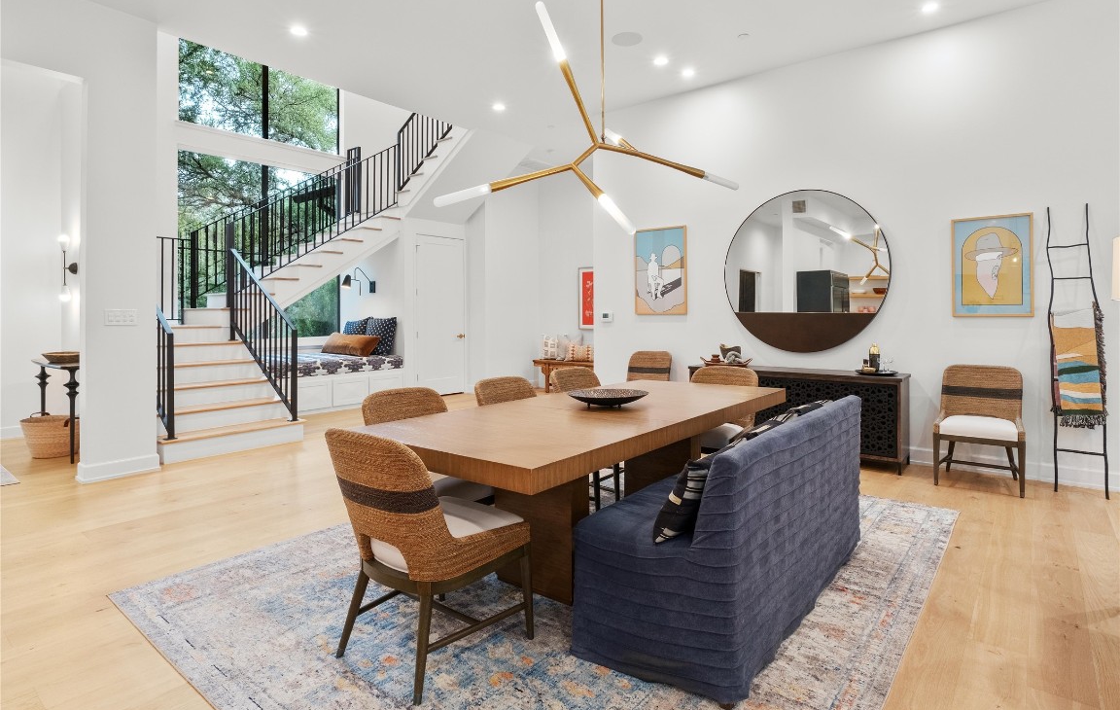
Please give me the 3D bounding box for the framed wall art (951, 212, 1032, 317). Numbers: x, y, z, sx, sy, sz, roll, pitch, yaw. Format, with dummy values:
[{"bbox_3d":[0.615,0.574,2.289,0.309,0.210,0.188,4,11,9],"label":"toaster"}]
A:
[{"bbox_3d":[3.327,-0.677,4.563,0.515,0.790,0.030,2,2,39],"label":"framed wall art"}]

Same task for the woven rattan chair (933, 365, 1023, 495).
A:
[{"bbox_3d":[3.161,0.530,4.426,0.530,0.865,0.600,3,5,38],"label":"woven rattan chair"}]

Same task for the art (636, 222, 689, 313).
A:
[{"bbox_3d":[1.068,-0.890,6.313,0.610,0.910,0.040,3,5,38],"label":"art"}]

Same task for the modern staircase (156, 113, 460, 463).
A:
[{"bbox_3d":[-3.098,-1.425,7.544,2.700,4.000,2.900,3,5,38],"label":"modern staircase"}]

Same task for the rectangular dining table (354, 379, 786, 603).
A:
[{"bbox_3d":[0.299,0.660,3.303,1.070,0.760,2.630,3,5,38],"label":"rectangular dining table"}]

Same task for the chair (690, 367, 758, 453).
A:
[{"bbox_3d":[1.085,0.523,4.230,0.520,0.845,0.600,1,2,34],"label":"chair"}]

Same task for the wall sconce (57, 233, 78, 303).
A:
[{"bbox_3d":[-4.810,-0.846,5.780,0.115,0.660,0.150,2,2,39],"label":"wall sconce"}]

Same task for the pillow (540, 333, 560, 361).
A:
[{"bbox_3d":[-0.167,-0.135,9.640,0.390,0.430,0.150,2,2,39],"label":"pillow"}]

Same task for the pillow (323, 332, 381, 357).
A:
[{"bbox_3d":[-3.151,-0.160,8.996,0.820,0.380,0.200,1,-29,11],"label":"pillow"}]

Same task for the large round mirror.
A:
[{"bbox_3d":[2.216,-0.772,5.438,1.480,1.480,0.040,2,2,39],"label":"large round mirror"}]

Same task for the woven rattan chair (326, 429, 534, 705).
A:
[{"bbox_3d":[-0.480,0.679,2.224,0.530,0.865,0.580,3,5,38],"label":"woven rattan chair"}]

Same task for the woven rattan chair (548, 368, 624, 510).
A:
[{"bbox_3d":[0.326,0.544,4.300,0.590,0.865,0.530,3,5,38],"label":"woven rattan chair"}]

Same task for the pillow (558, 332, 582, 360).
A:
[{"bbox_3d":[0.163,-0.147,9.400,0.460,0.440,0.150,2,2,39],"label":"pillow"}]

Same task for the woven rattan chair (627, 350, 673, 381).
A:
[{"bbox_3d":[0.830,0.405,6.040,0.520,0.845,0.600,1,2,28],"label":"woven rattan chair"}]

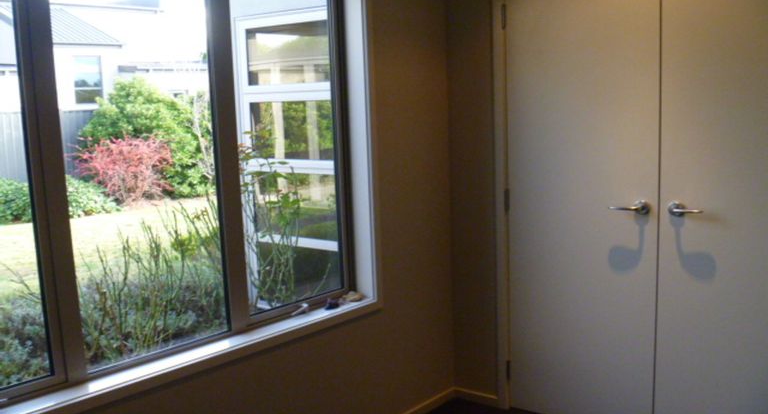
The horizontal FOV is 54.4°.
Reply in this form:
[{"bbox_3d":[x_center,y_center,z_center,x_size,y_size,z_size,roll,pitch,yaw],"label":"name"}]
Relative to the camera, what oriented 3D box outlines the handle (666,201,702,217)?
[{"bbox_3d":[1.172,0.015,2.901,0.147,0.062,0.065,4,10,36],"label":"handle"}]

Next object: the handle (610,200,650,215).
[{"bbox_3d":[0.997,0.006,3.029,0.147,0.062,0.065,4,10,36],"label":"handle"}]

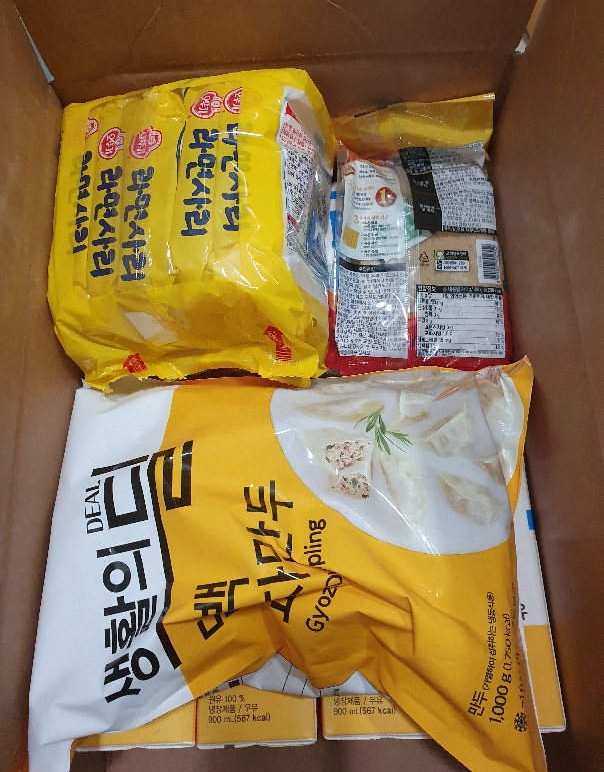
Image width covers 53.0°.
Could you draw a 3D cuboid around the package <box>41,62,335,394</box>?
[{"bbox_3d":[-0.070,-0.100,0.455,0.180,0.115,0.195,-3,72,2],"label":"package"}]

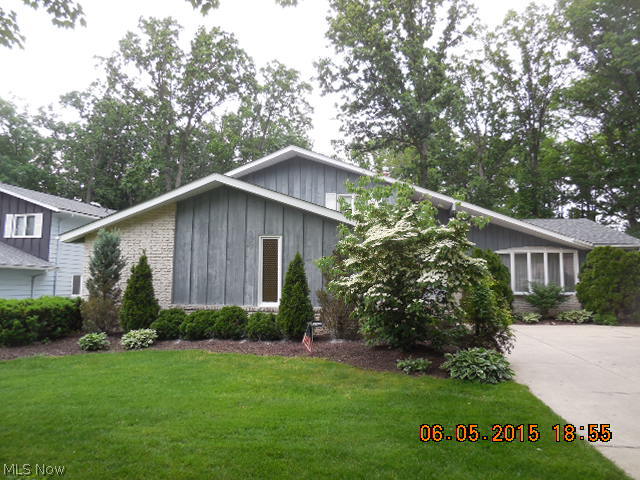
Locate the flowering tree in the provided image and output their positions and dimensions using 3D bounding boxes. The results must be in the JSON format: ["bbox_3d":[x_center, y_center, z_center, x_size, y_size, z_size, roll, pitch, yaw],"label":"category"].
[{"bbox_3d":[1.535,0.474,8.600,3.050,3.050,2.800,1,-6,0],"label":"flowering tree"}]

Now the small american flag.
[{"bbox_3d":[-0.212,1.656,7.850,0.160,0.500,0.100,1,-6,0],"label":"small american flag"}]

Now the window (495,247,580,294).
[{"bbox_3d":[7.028,0.983,14.900,2.500,1.520,0.350,-1,-6,11],"label":"window"}]

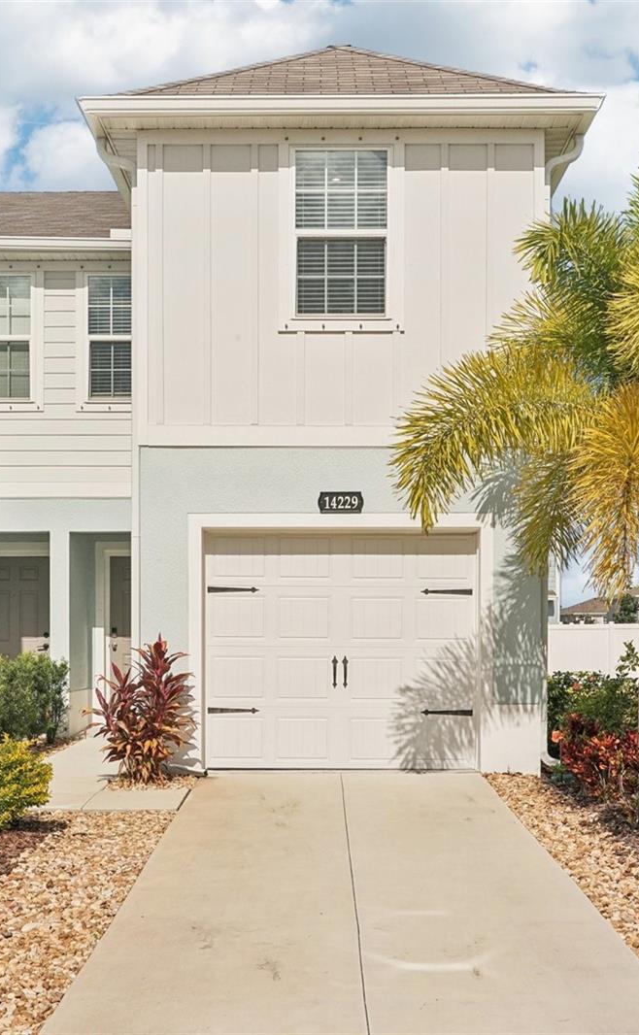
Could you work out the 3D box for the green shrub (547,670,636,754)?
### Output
[{"bbox_3d":[2.503,1.872,11.700,0.950,0.930,0.920,0,-3,0],"label":"green shrub"}]

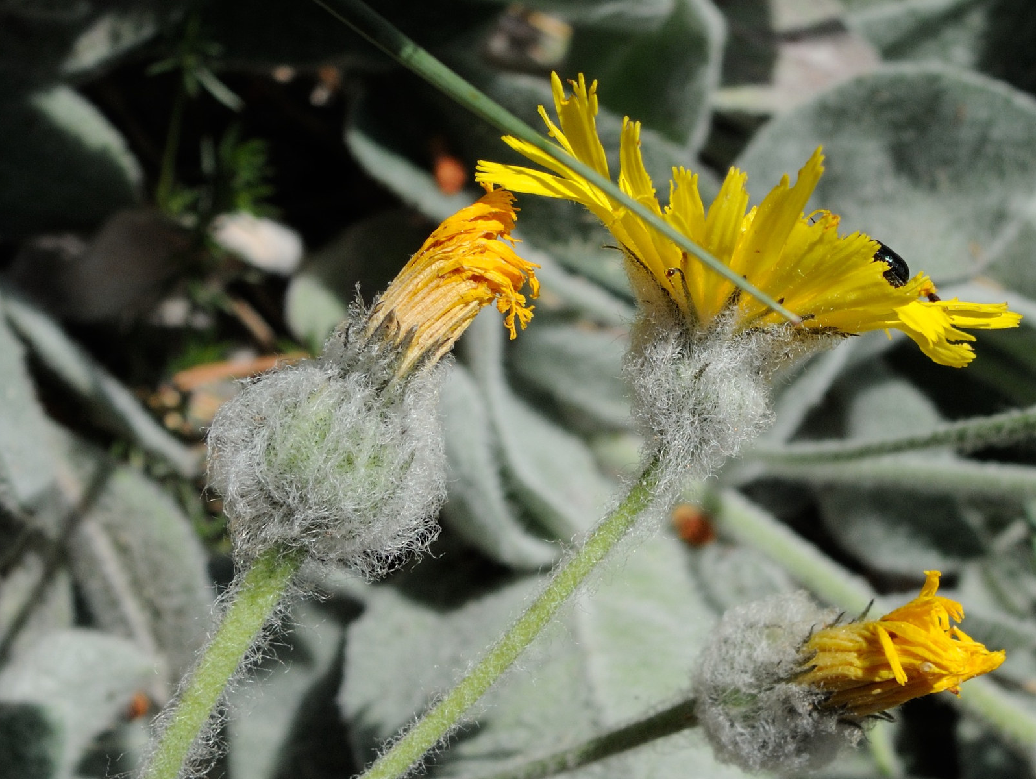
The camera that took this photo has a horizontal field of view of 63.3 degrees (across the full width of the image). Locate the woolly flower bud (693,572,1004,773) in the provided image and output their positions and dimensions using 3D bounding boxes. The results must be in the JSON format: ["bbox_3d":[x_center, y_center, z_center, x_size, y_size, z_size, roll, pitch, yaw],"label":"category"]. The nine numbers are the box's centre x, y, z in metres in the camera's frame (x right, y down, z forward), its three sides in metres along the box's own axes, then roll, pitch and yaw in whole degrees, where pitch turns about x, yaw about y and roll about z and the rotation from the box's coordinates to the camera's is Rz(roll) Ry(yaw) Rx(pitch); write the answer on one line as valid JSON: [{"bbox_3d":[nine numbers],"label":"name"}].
[{"bbox_3d":[0.032,0.027,0.080,0.030,0.019,0.019,-12,0,0],"label":"woolly flower bud"}]

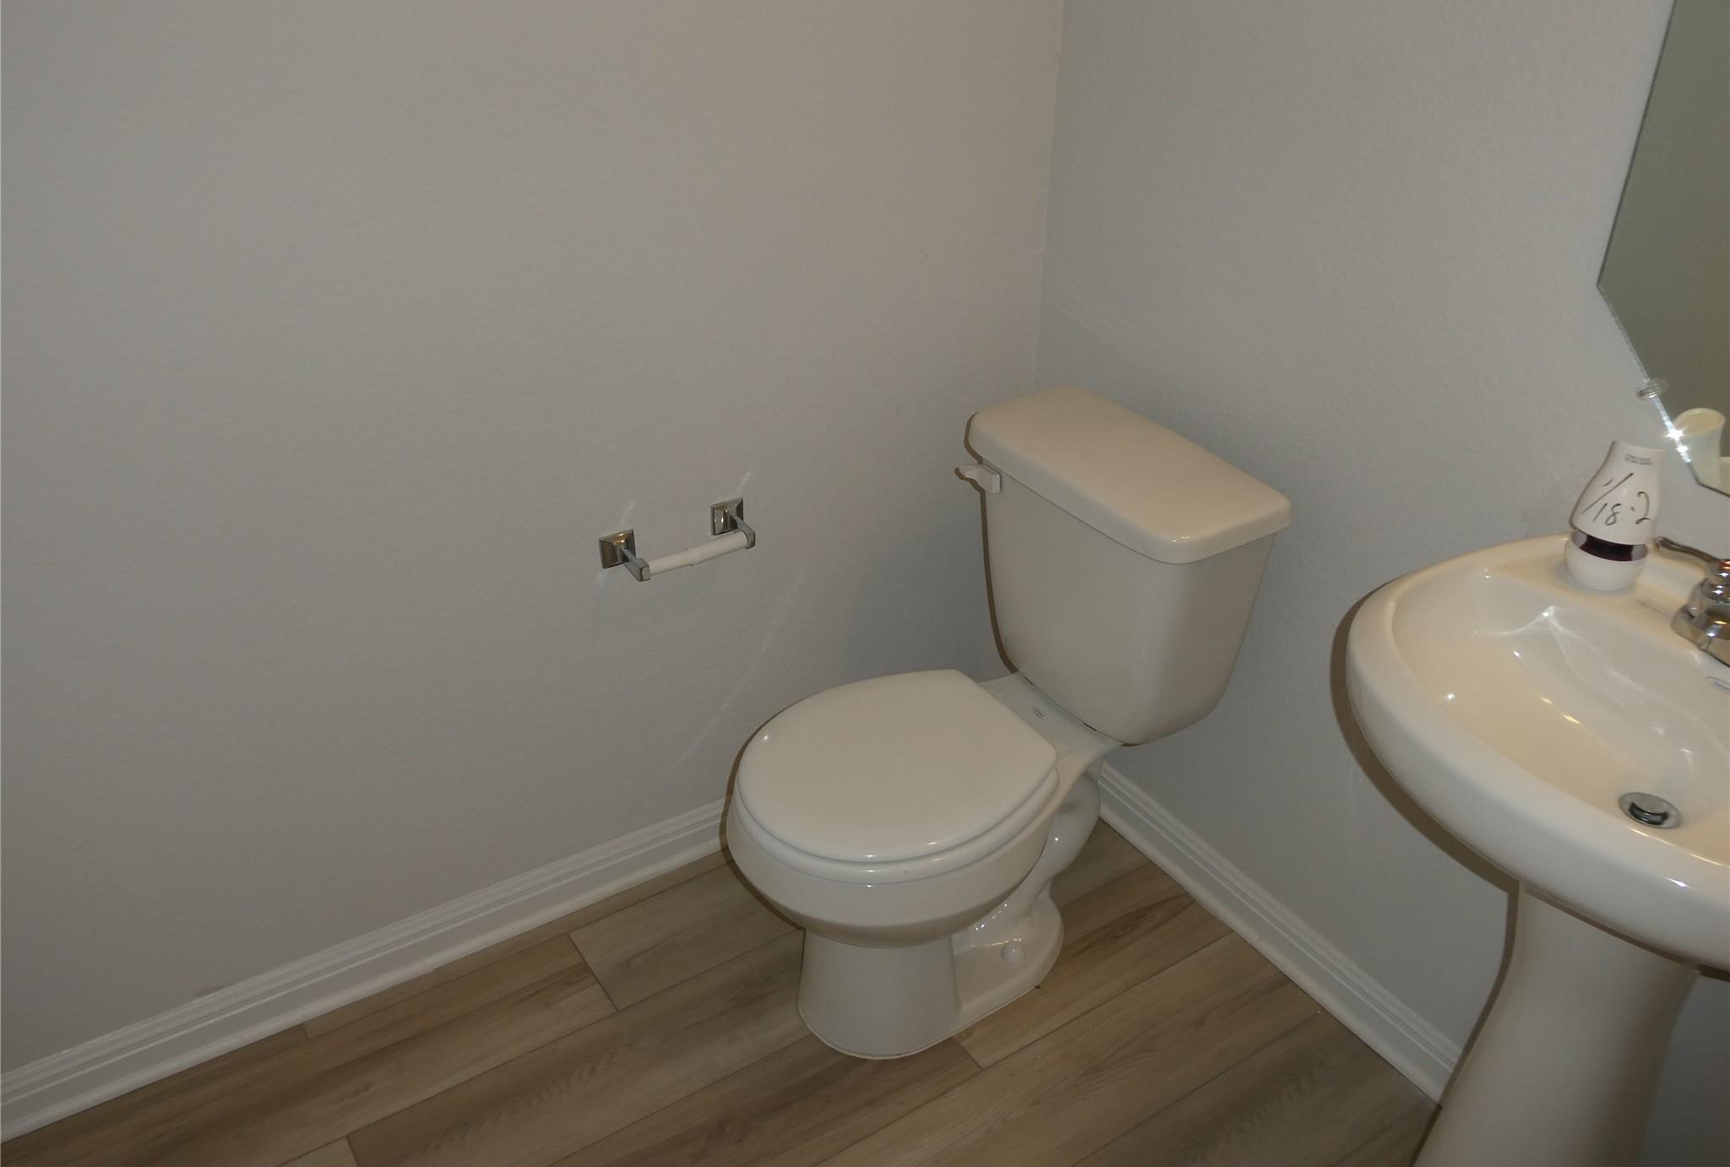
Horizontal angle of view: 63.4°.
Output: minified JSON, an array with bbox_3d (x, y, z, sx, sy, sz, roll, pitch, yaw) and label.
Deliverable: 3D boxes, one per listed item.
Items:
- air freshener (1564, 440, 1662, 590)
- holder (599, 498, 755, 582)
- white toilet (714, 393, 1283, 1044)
[{"bbox_3d":[0.722,-0.070,1.340,0.076,0.152,0.076,17,35,27],"label":"air freshener"},{"bbox_3d":[-0.247,-0.052,1.933,0.220,0.049,0.078,-18,35,-27],"label":"holder"},{"bbox_3d":[0.129,0.219,1.896,0.693,0.744,0.425,-18,35,-27],"label":"white toilet"}]

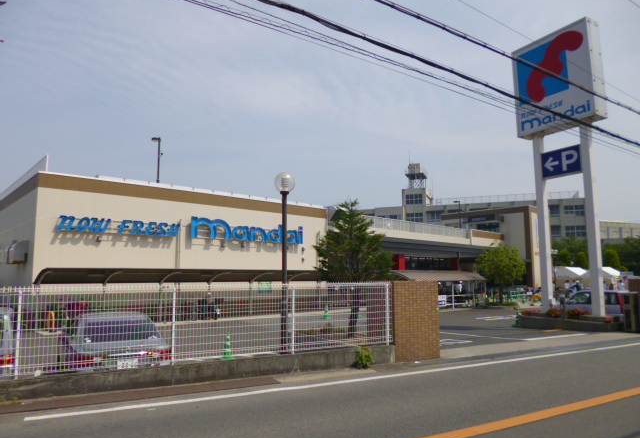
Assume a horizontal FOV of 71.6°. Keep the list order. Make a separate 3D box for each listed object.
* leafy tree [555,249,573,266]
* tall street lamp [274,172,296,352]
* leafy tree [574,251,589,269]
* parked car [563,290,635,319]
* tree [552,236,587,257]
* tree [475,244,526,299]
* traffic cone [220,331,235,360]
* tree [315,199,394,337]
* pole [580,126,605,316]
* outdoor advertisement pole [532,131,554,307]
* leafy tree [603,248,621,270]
[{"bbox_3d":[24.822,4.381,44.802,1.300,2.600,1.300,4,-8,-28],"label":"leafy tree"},{"bbox_3d":[-0.731,1.105,9.143,0.440,4.250,0.440,0,-7,0],"label":"tall street lamp"},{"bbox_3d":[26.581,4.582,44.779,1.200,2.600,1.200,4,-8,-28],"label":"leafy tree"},{"bbox_3d":[13.733,4.184,21.719,1.660,1.530,3.800,3,-7,-22],"label":"parked car"},{"bbox_3d":[27.099,4.876,47.624,4.600,6.230,4.600,0,-7,0],"label":"tree"},{"bbox_3d":[12.479,3.730,30.274,3.400,4.050,3.300,4,-8,-28],"label":"tree"},{"bbox_3d":[-2.343,3.223,11.342,0.380,0.700,0.380,4,-8,-27],"label":"traffic cone"},{"bbox_3d":[0.784,1.123,10.396,1.800,3.250,1.800,0,-7,0],"label":"tree"},{"bbox_3d":[10.142,-0.022,16.529,0.310,7.100,0.310,4,-8,-27],"label":"pole"},{"bbox_3d":[9.198,0.118,18.335,0.310,7.200,0.310,4,-8,-27],"label":"outdoor advertisement pole"},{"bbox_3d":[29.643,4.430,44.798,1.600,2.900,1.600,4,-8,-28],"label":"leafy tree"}]

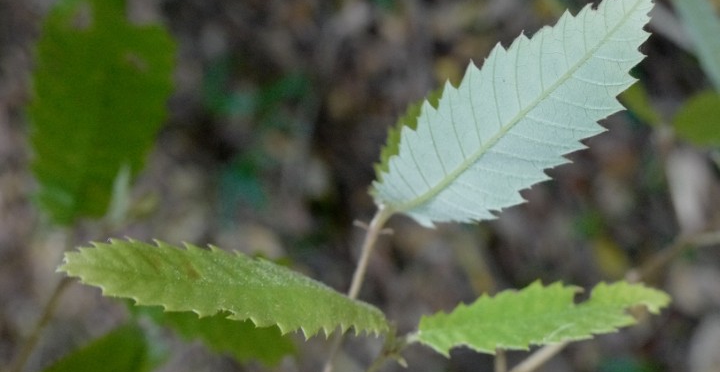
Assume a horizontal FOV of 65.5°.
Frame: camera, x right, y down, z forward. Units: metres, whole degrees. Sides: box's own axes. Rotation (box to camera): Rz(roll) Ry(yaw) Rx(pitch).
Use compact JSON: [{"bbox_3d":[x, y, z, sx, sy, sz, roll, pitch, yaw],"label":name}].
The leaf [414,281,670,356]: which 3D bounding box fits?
[{"bbox_3d":[0.065,0.045,0.195,0.102,0.010,0.030,-2,28,-22],"label":"leaf"}]

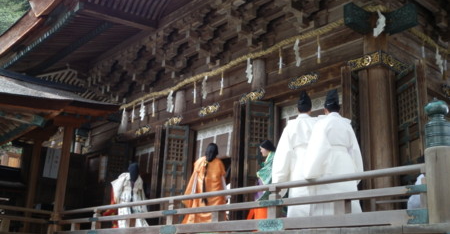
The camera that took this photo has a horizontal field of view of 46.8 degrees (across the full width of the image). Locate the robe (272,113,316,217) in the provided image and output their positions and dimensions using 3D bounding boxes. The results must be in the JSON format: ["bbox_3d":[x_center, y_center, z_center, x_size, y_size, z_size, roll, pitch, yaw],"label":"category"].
[{"bbox_3d":[0.962,0.660,6.484,0.620,1.450,0.440,-5,-19,25],"label":"robe"}]

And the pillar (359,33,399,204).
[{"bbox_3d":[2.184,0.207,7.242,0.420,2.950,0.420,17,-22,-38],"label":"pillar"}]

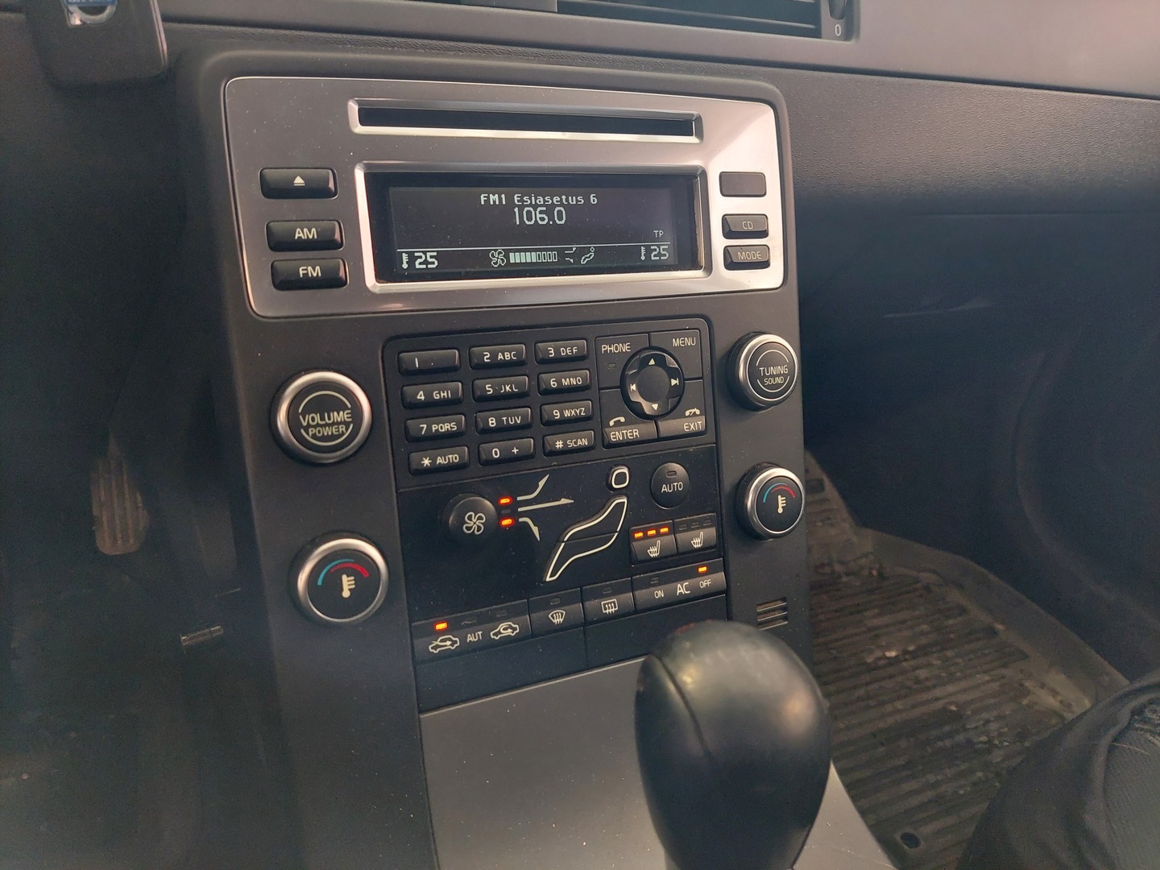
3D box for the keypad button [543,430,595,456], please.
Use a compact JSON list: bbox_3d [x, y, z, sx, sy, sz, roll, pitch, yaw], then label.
[{"bbox_3d":[-0.003,0.003,0.306,0.020,0.007,0.004,-7,5,-25],"label":"keypad button"}]

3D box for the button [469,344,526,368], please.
[{"bbox_3d":[-0.028,-0.027,0.293,0.020,0.007,0.004,-7,5,-25],"label":"button"}]

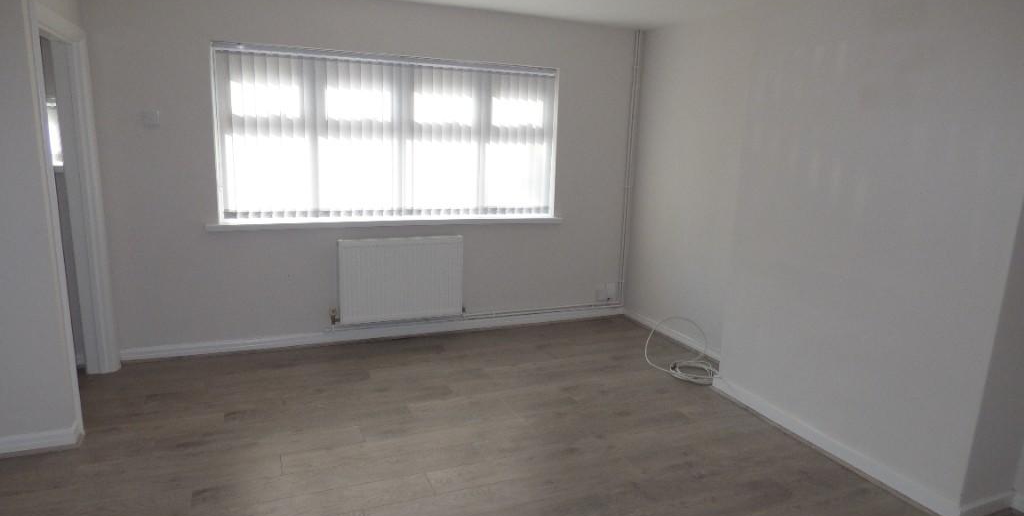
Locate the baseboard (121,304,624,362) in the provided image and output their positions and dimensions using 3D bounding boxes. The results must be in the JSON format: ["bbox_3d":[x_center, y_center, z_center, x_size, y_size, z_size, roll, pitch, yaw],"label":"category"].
[{"bbox_3d":[-0.780,0.557,4.590,3.843,0.095,0.020,-3,13,-21],"label":"baseboard"}]

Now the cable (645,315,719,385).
[{"bbox_3d":[1.247,0.635,4.190,0.420,0.240,0.680,-4,13,-24],"label":"cable"}]

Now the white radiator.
[{"bbox_3d":[-0.820,0.160,4.429,0.905,0.635,0.095,-3,13,-21],"label":"white radiator"}]

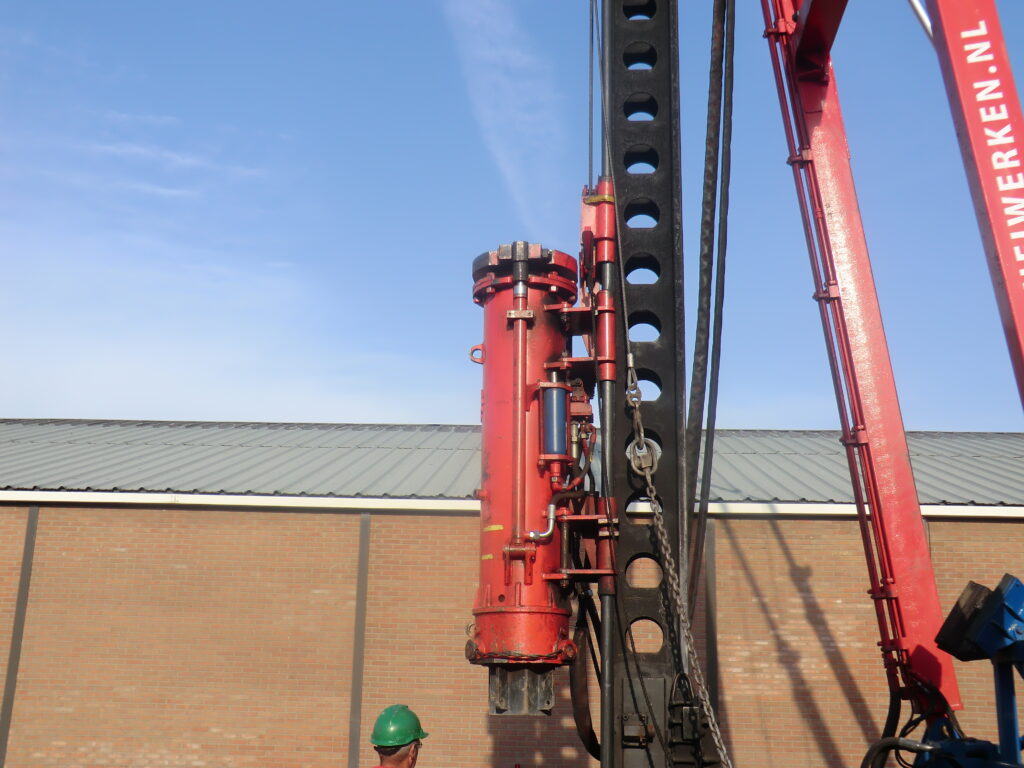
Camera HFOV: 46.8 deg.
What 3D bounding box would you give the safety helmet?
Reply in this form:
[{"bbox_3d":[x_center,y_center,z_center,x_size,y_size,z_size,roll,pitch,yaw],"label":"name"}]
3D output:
[{"bbox_3d":[-0.485,1.460,5.100,0.215,0.155,0.280,-12,-11,34],"label":"safety helmet"}]

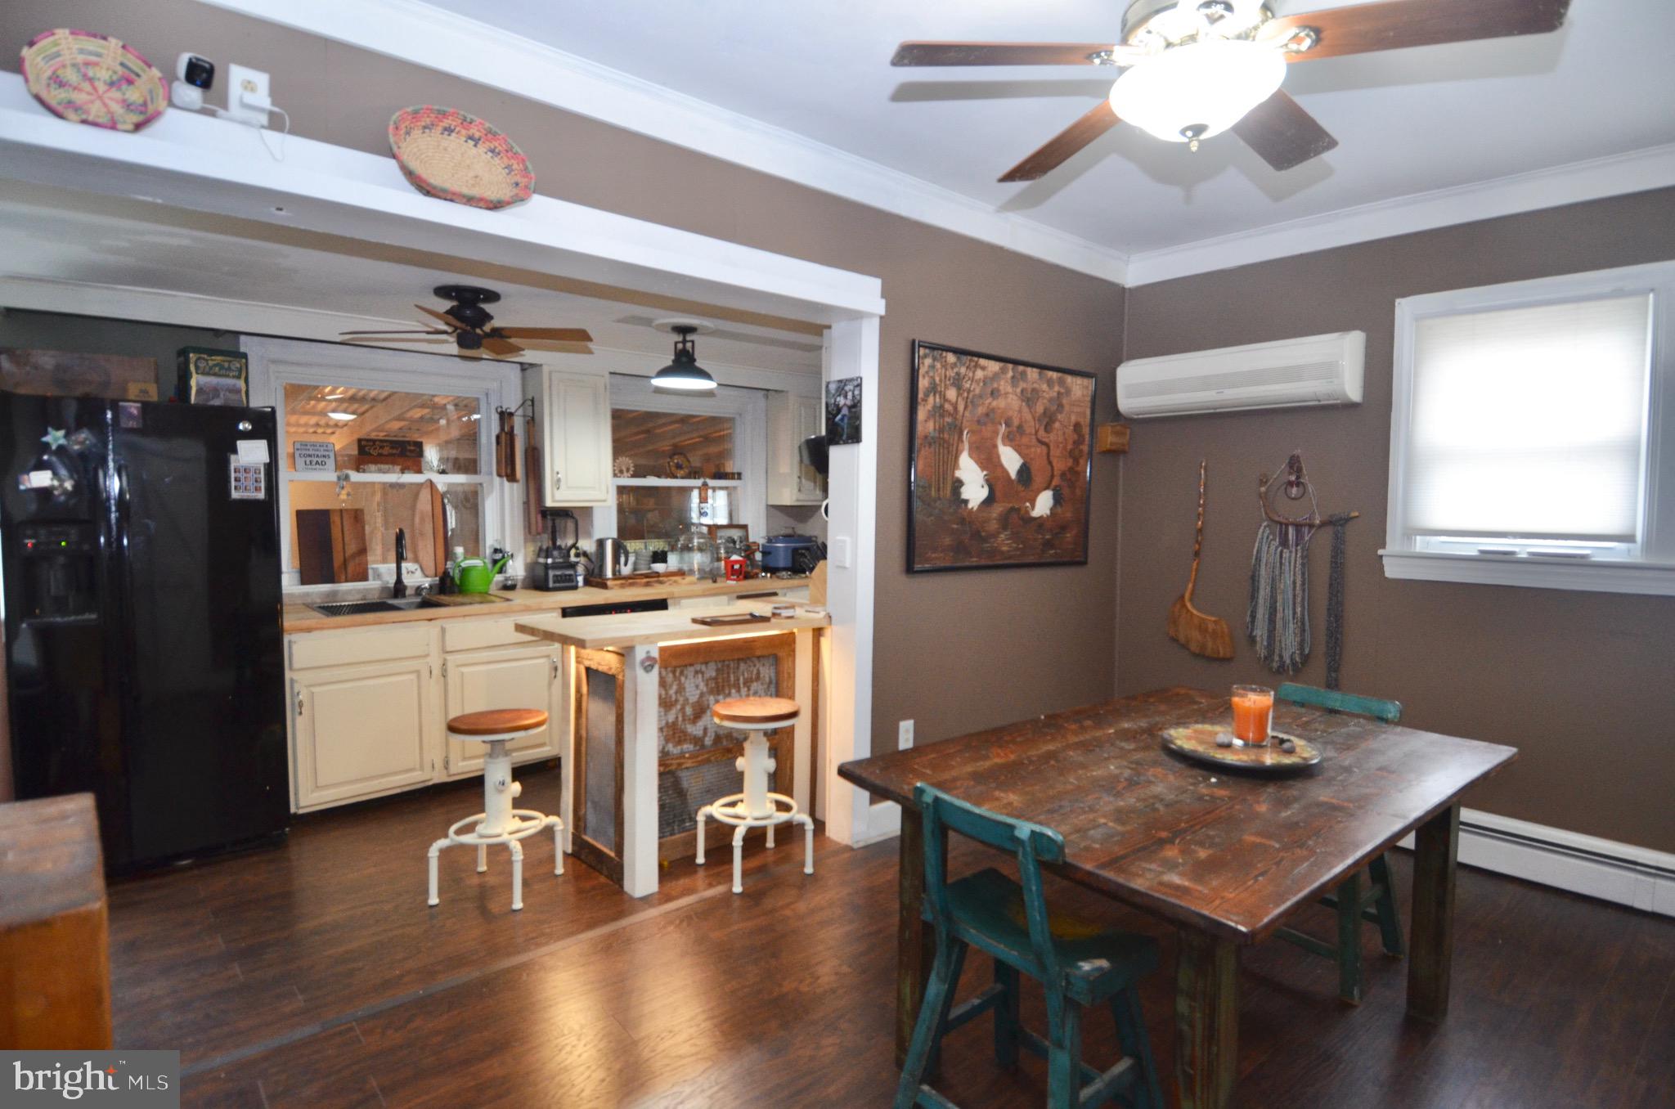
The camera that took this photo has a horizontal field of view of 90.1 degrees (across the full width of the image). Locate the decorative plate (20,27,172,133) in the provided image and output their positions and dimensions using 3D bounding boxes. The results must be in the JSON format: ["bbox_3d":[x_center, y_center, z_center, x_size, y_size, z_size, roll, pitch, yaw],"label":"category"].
[{"bbox_3d":[-1.557,-0.981,1.762,0.232,0.232,0.060,-5,-12,-37],"label":"decorative plate"}]

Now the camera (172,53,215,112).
[{"bbox_3d":[-1.432,-1.050,1.861,0.056,0.107,0.058,3,5,29],"label":"camera"}]

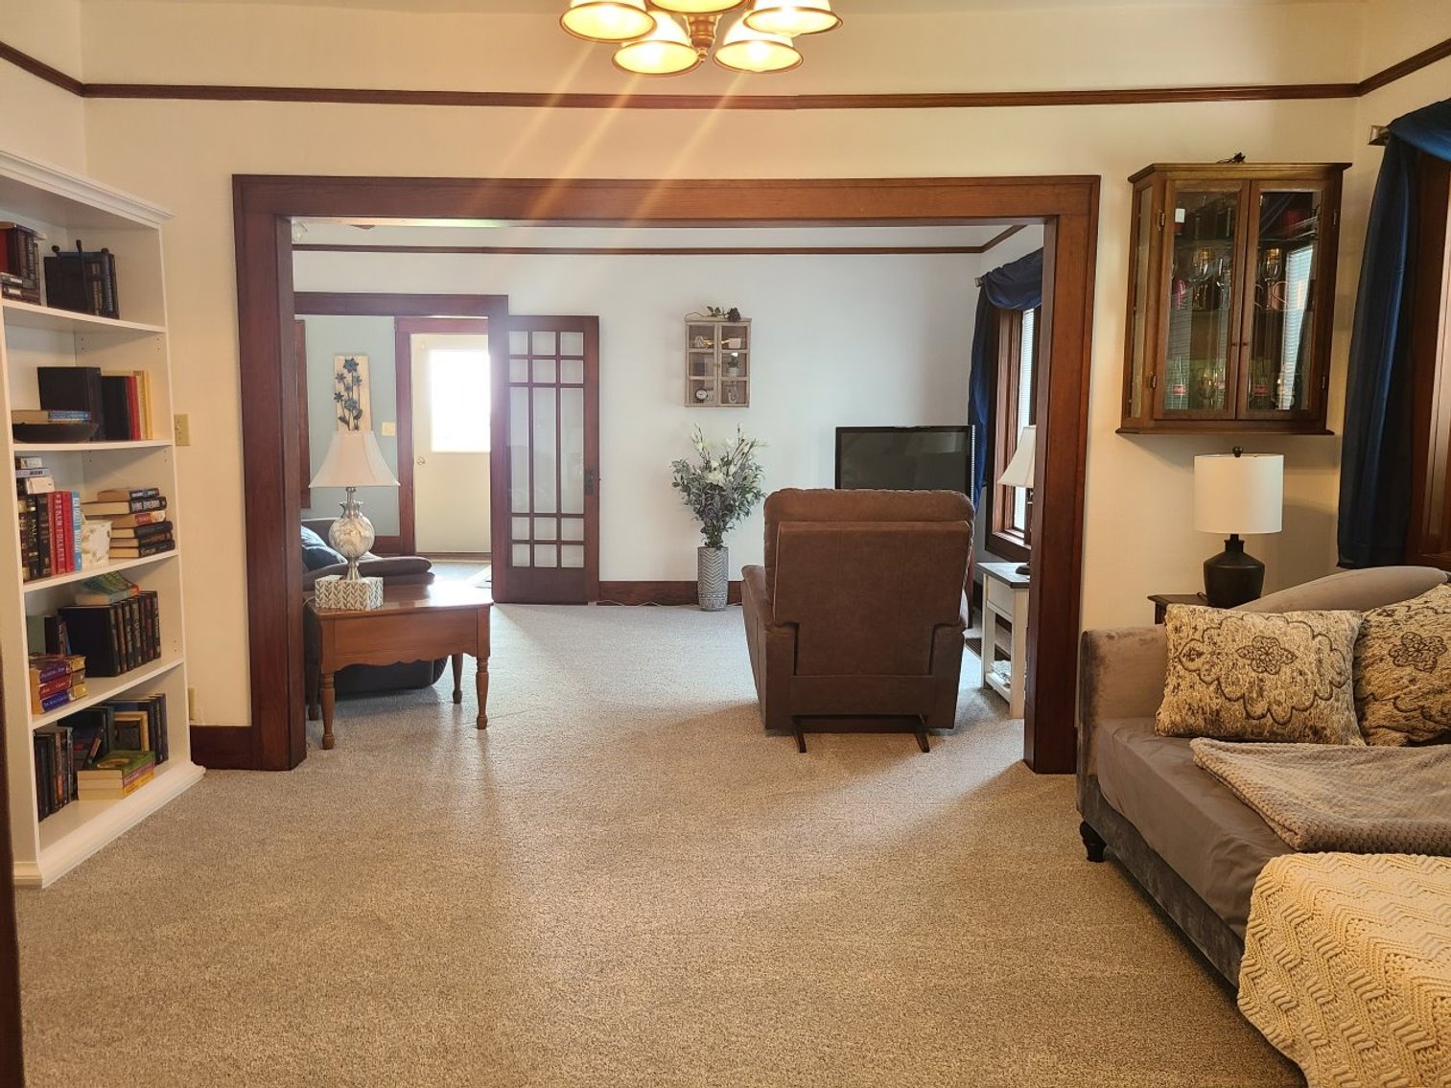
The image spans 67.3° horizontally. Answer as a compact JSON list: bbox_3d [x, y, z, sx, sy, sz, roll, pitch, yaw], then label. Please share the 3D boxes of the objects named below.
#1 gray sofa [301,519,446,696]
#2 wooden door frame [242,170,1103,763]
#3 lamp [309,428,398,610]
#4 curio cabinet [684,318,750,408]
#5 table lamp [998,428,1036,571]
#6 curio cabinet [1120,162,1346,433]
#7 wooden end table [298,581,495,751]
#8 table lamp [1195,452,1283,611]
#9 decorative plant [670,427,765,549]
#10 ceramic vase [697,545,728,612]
[{"bbox_3d":[-2.240,0.170,6.152,0.950,0.900,2.150,-3,7,-25],"label":"gray sofa"},{"bbox_3d":[-0.211,-0.226,4.082,3.090,2.180,0.170,0,6,0],"label":"wooden door frame"},{"bbox_3d":[-1.537,-0.109,4.526,0.345,0.730,0.345,0,6,0],"label":"lamp"},{"bbox_3d":[-0.054,-1.251,7.548,0.440,0.605,0.140,0,6,0],"label":"curio cabinet"},{"bbox_3d":[1.484,-0.208,5.079,0.370,0.680,0.370,0,6,0],"label":"table lamp"},{"bbox_3d":[1.757,-0.837,3.811,0.660,0.885,0.235,0,6,0],"label":"curio cabinet"},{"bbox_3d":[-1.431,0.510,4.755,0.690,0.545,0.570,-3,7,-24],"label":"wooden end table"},{"bbox_3d":[1.724,-0.048,3.676,0.295,0.550,0.295,0,6,0],"label":"table lamp"},{"bbox_3d":[-0.062,-0.376,7.535,0.640,0.850,0.520,0,6,0],"label":"decorative plant"},{"bbox_3d":[-0.091,0.238,7.675,0.210,0.445,0.210,0,6,0],"label":"ceramic vase"}]

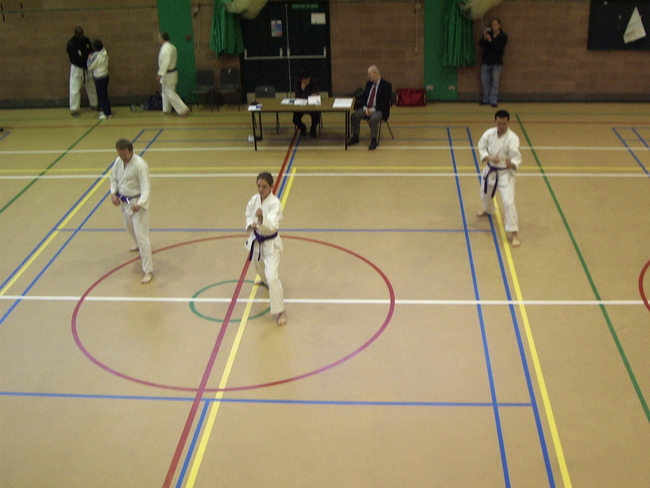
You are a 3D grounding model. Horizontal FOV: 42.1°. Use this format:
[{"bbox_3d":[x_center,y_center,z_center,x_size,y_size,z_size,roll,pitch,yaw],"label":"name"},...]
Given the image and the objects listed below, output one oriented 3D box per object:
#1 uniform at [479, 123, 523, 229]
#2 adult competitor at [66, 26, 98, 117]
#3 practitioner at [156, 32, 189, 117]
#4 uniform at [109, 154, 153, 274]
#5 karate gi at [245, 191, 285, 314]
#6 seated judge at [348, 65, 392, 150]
[{"bbox_3d":[2.330,-0.913,11.184,0.596,1.356,0.813,7,26,19],"label":"uniform"},{"bbox_3d":[-4.852,-3.452,16.881,0.643,1.762,0.495,-22,32,-36],"label":"adult competitor"},{"bbox_3d":[-3.037,-3.329,16.613,0.653,1.643,0.495,6,26,18],"label":"practitioner"},{"bbox_3d":[-2.351,-0.462,10.544,0.628,1.435,0.811,5,26,16],"label":"uniform"},{"bbox_3d":[-0.644,0.042,9.293,0.560,1.220,0.820,4,25,12],"label":"karate gi"},{"bbox_3d":[0.833,-2.396,14.688,0.574,1.317,0.792,18,32,36],"label":"seated judge"}]

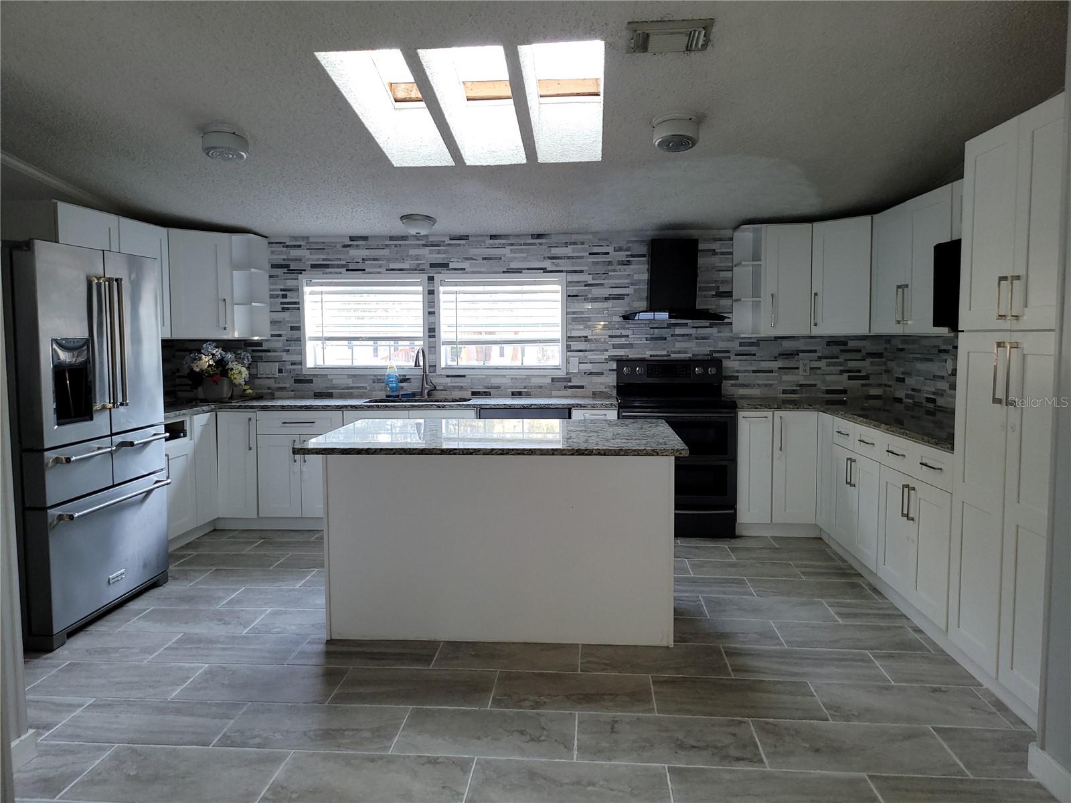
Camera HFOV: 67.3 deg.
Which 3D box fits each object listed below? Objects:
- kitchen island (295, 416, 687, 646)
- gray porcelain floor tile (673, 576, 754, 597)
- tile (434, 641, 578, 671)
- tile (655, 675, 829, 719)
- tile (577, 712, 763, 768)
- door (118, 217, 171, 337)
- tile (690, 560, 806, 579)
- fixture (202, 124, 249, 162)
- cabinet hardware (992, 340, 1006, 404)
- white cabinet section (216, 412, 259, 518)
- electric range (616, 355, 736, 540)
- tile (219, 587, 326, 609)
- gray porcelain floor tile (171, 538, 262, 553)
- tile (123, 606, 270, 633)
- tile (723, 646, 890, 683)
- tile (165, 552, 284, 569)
[{"bbox_3d":[-0.161,0.585,3.855,1.638,0.888,1.098,0,5,5],"label":"kitchen island"},{"bbox_3d":[0.861,1.010,4.368,0.612,0.012,0.328,0,5,5],"label":"gray porcelain floor tile"},{"bbox_3d":[-0.113,1.099,3.451,0.612,0.010,0.321,0,5,5],"label":"tile"},{"bbox_3d":[0.762,1.130,3.052,0.612,0.010,0.321,0,5,5],"label":"tile"},{"bbox_3d":[0.441,1.135,2.689,0.601,0.010,0.322,0,5,5],"label":"tile"},{"bbox_3d":[-2.530,-0.782,5.234,0.030,0.735,0.565,0,5,5],"label":"door"},{"bbox_3d":[1.207,0.981,4.670,0.612,0.012,0.328,0,5,5],"label":"tile"},{"bbox_3d":[-1.561,-1.301,4.052,0.226,0.110,0.226,0,-4,5],"label":"fixture"},{"bbox_3d":[1.664,-0.098,2.891,0.033,0.226,0.013,0,5,5],"label":"cabinet hardware"},{"bbox_3d":[-2.010,0.411,5.755,0.290,0.745,0.520,0,5,5],"label":"white cabinet section"},{"bbox_3d":[0.958,0.301,5.605,0.768,1.150,0.680,0,5,5],"label":"electric range"},{"bbox_3d":[-1.288,1.036,4.201,0.612,0.010,0.321,0,5,5],"label":"tile"},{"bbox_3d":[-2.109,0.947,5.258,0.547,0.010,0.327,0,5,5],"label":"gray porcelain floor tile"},{"bbox_3d":[-1.644,1.067,3.906,0.612,0.010,0.321,0,5,5],"label":"tile"},{"bbox_3d":[1.115,1.099,3.351,0.612,0.012,0.328,0,5,5],"label":"tile"},{"bbox_3d":[-1.845,0.974,4.898,0.612,0.010,0.321,0,5,5],"label":"tile"}]

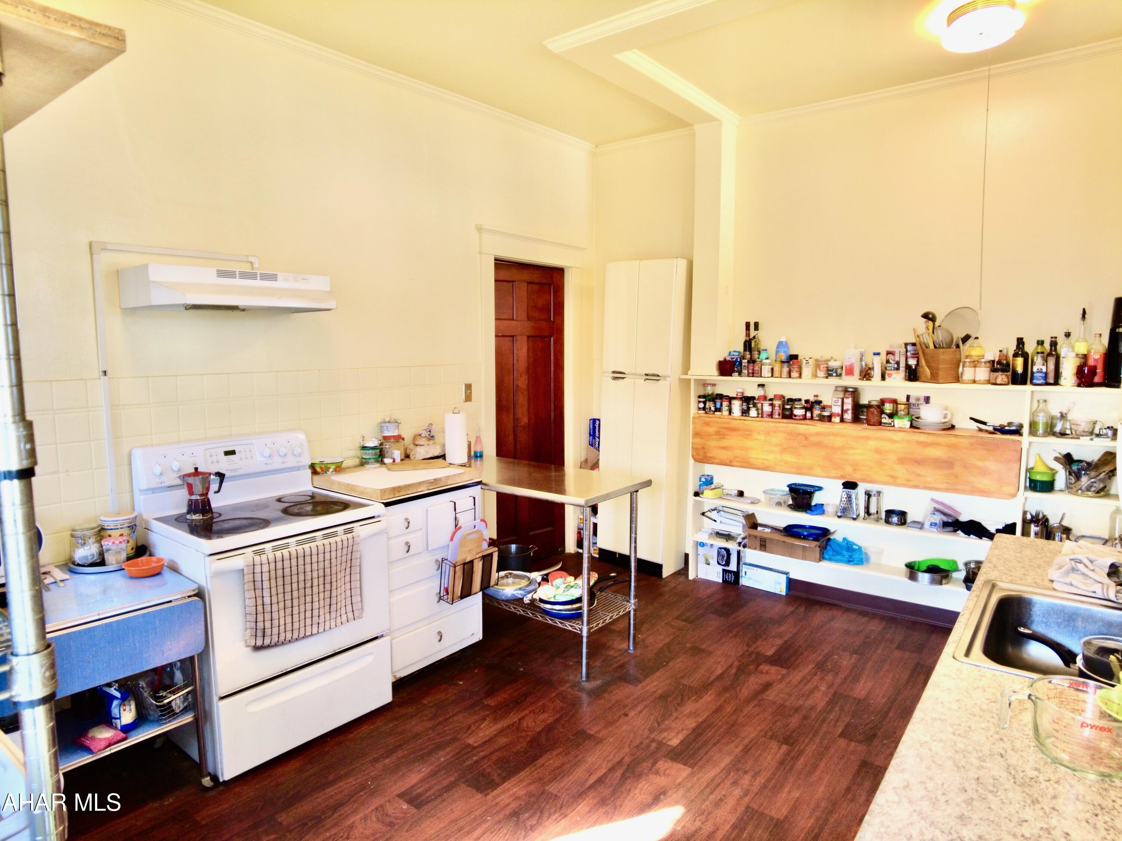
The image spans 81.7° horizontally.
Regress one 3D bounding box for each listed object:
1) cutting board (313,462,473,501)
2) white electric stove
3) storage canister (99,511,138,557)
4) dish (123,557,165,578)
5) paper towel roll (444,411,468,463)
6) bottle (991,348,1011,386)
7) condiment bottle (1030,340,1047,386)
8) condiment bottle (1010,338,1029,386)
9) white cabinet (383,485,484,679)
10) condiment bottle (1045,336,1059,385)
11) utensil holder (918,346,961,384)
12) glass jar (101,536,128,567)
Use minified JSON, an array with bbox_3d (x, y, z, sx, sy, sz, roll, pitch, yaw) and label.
[{"bbox_3d":[-0.871,0.300,3.351,0.540,0.050,0.575,5,8,40],"label":"cutting board"},{"bbox_3d":[-1.264,0.705,2.827,0.645,1.193,0.762,5,8,40],"label":"white electric stove"},{"bbox_3d":[-1.788,0.457,2.622,0.119,0.154,0.119,5,8,40],"label":"storage canister"},{"bbox_3d":[-1.514,0.535,2.358,0.132,0.047,0.132,5,9,38],"label":"dish"},{"bbox_3d":[-0.638,0.114,3.959,0.135,0.295,0.135,0,7,0],"label":"paper towel roll"},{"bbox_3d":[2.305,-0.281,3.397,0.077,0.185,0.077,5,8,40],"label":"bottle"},{"bbox_3d":[2.458,-0.299,3.320,0.073,0.239,0.073,5,8,40],"label":"condiment bottle"},{"bbox_3d":[2.374,-0.308,3.344,0.078,0.245,0.078,5,8,40],"label":"condiment bottle"},{"bbox_3d":[-0.845,0.779,3.449,0.560,0.878,0.625,5,8,40],"label":"white cabinet"},{"bbox_3d":[2.441,-0.294,3.216,0.042,0.238,0.042,-3,7,-23],"label":"condiment bottle"},{"bbox_3d":[2.067,-0.307,3.530,0.135,0.190,0.135,-2,7,-15],"label":"utensil holder"},{"bbox_3d":[-1.663,0.485,2.418,0.080,0.100,0.080,5,9,38],"label":"glass jar"}]

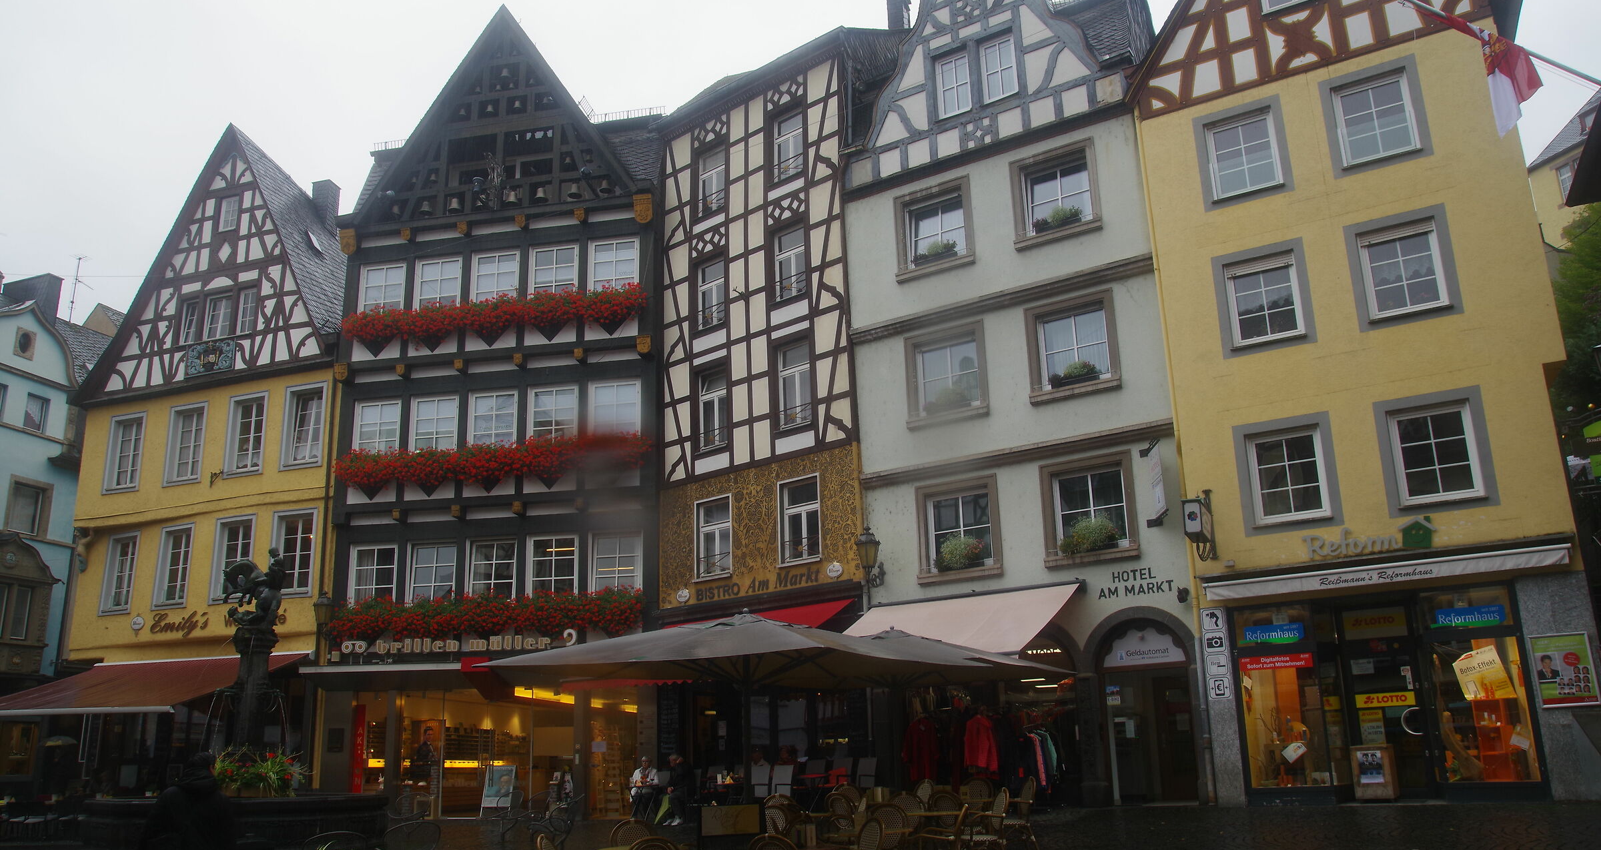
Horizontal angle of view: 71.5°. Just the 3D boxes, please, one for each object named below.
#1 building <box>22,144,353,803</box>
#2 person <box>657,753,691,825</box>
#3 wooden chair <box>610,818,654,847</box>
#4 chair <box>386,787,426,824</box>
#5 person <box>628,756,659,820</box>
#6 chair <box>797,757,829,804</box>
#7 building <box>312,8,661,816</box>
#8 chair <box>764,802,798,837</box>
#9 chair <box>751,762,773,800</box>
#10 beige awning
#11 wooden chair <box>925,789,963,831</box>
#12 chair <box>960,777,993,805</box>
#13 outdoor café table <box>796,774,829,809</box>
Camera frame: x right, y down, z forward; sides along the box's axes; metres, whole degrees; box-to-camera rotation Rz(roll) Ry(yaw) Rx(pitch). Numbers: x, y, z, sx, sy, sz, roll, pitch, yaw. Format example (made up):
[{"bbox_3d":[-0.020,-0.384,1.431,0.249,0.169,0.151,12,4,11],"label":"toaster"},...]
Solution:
[{"bbox_3d":[-13.881,1.431,31.227,9.022,17.750,8.000,-7,-15,20],"label":"building"},{"bbox_3d":[-2.333,6.721,20.591,0.540,1.270,0.800,-15,-19,41],"label":"person"},{"bbox_3d":[-1.614,4.312,10.776,0.570,0.900,0.600,-1,-15,-3],"label":"wooden chair"},{"bbox_3d":[-6.807,6.820,19.266,0.640,0.800,0.640,-2,-15,0],"label":"chair"},{"bbox_3d":[-2.997,6.960,21.258,0.560,1.220,0.780,-4,-15,8],"label":"person"},{"bbox_3d":[0.183,6.217,18.946,0.580,1.000,0.650,-13,-19,38],"label":"chair"},{"bbox_3d":[-6.480,-0.265,29.264,8.013,19.470,7.500,-4,-15,10],"label":"building"},{"bbox_3d":[-0.119,4.441,11.764,0.570,0.900,0.600,-11,-17,32],"label":"chair"},{"bbox_3d":[-0.820,6.491,19.451,0.570,0.950,0.600,-16,-20,42],"label":"chair"},{"bbox_3d":[2.388,3.609,19.521,4.366,1.452,2.928,-12,-18,33],"label":"beige awning"},{"bbox_3d":[1.749,4.496,12.301,0.550,0.895,0.570,-16,-19,37],"label":"wooden chair"},{"bbox_3d":[2.257,4.855,13.790,0.550,0.895,0.570,-3,-15,-2],"label":"chair"},{"bbox_3d":[0.226,6.628,19.767,0.620,0.730,0.620,-2,-15,0],"label":"outdoor café table"}]

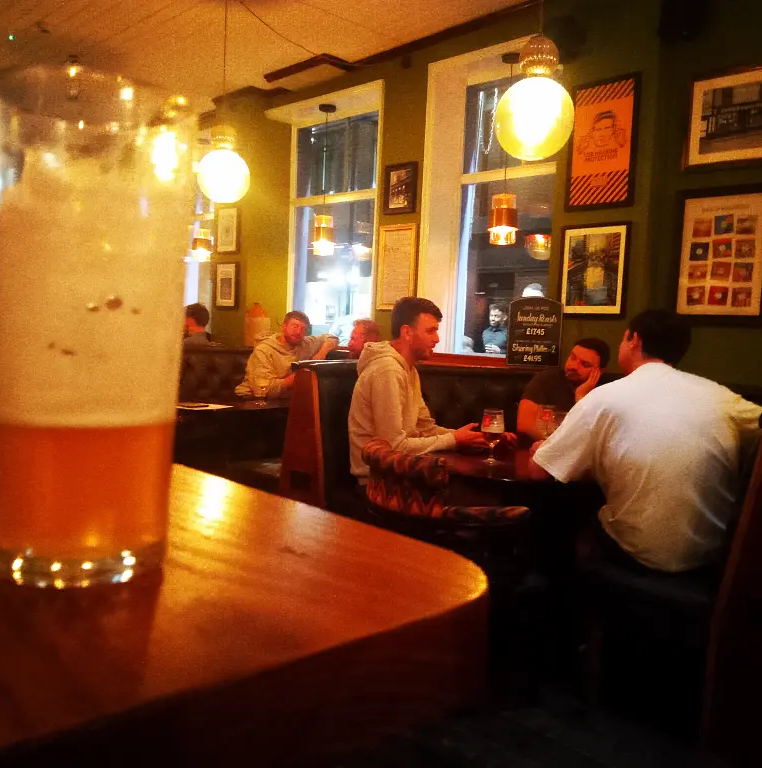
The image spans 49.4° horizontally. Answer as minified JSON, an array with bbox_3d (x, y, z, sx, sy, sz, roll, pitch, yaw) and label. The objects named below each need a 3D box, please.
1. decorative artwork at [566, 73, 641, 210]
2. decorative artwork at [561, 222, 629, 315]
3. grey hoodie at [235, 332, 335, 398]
[{"bbox_3d":[1.224,-1.314,4.555,0.030,0.702,0.416,0,5,-45],"label":"decorative artwork"},{"bbox_3d":[1.185,-0.631,4.600,0.030,0.514,0.418,0,5,-45],"label":"decorative artwork"},{"bbox_3d":[-0.600,-0.046,5.200,0.620,0.600,0.450,2,5,-8],"label":"grey hoodie"}]

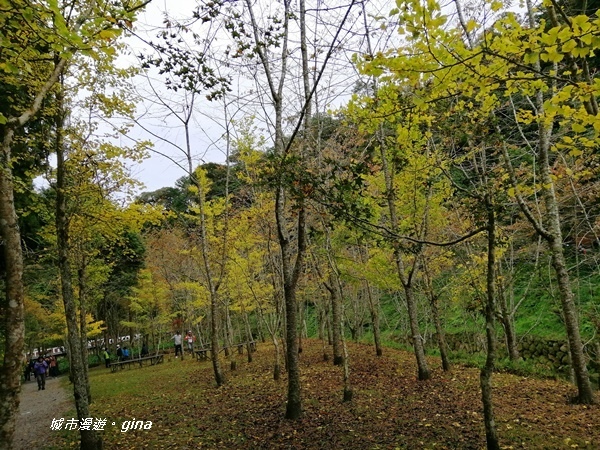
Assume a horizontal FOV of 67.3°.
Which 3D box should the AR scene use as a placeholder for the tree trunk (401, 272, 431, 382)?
[{"bbox_3d":[2.773,2.478,10.988,0.268,2.466,0.268,-7,-13,0],"label":"tree trunk"}]

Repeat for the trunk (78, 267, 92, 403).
[{"bbox_3d":[-6.171,3.079,12.942,0.195,3.798,0.195,-10,-13,-1],"label":"trunk"}]

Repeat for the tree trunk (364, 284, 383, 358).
[{"bbox_3d":[2.431,3.084,14.773,0.207,2.340,0.207,-6,-13,0],"label":"tree trunk"}]

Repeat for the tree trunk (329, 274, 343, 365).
[{"bbox_3d":[1.135,3.046,14.523,0.274,2.776,0.274,-2,-13,1],"label":"tree trunk"}]

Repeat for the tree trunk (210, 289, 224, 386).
[{"bbox_3d":[-2.463,3.284,13.322,0.242,2.757,0.242,-7,-13,0],"label":"tree trunk"}]

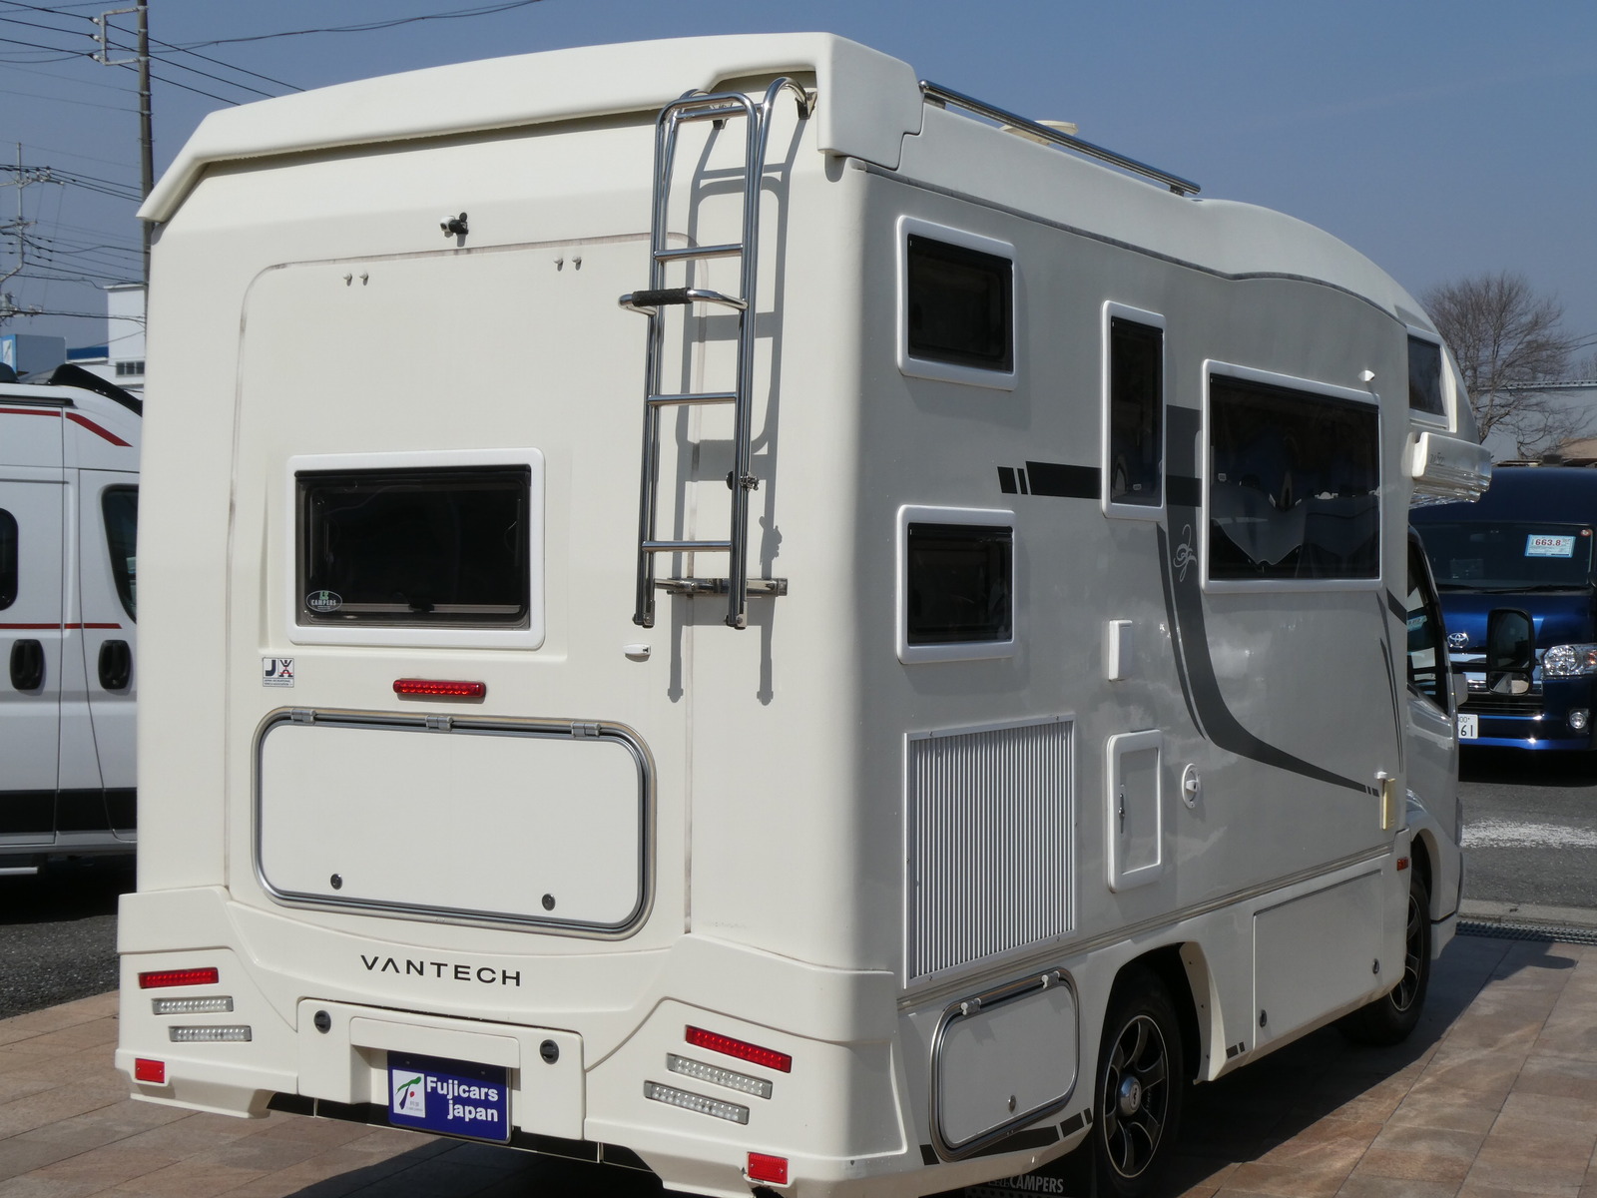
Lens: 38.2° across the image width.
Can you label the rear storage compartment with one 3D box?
[{"bbox_3d":[-0.775,0.482,5.027,1.131,0.454,0.045,0,1,31],"label":"rear storage compartment"}]

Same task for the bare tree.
[{"bbox_3d":[12.664,-2.374,42.000,3.100,7.200,3.100,0,1,32],"label":"bare tree"}]

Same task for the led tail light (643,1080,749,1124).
[{"bbox_3d":[-0.202,1.013,4.649,0.256,0.034,0.030,6,4,31],"label":"led tail light"}]

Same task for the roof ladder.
[{"bbox_3d":[-0.175,-0.468,4.459,0.310,1.044,0.280,0,1,32],"label":"roof ladder"}]

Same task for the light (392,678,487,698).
[{"bbox_3d":[-0.780,0.195,5.010,0.245,0.038,0.030,0,1,31],"label":"light"}]

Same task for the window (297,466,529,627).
[{"bbox_3d":[-0.828,-0.109,4.905,0.659,0.341,0.040,0,1,32],"label":"window"}]

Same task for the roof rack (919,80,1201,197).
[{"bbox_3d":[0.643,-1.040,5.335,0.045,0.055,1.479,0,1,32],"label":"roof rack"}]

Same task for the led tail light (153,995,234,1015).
[{"bbox_3d":[-1.405,0.948,5.379,0.265,0.036,0.030,-8,-4,31],"label":"led tail light"}]

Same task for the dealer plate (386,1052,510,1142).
[{"bbox_3d":[-0.764,1.085,5.027,0.335,0.165,0.020,0,1,31],"label":"dealer plate"}]

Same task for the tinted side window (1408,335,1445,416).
[{"bbox_3d":[2.074,-0.732,7.635,0.040,0.239,0.418,0,1,32],"label":"tinted side window"}]

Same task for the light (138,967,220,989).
[{"bbox_3d":[-1.444,0.888,5.402,0.266,0.038,0.030,-9,-4,31],"label":"light"}]

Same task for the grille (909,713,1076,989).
[{"bbox_3d":[0.418,0.508,4.819,0.030,0.495,0.766,0,1,32],"label":"grille"}]

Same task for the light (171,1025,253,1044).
[{"bbox_3d":[-1.329,0.984,5.219,0.252,0.036,0.030,-8,-4,36],"label":"light"}]

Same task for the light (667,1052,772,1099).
[{"bbox_3d":[-0.153,0.955,4.619,0.252,0.035,0.030,7,4,31],"label":"light"}]

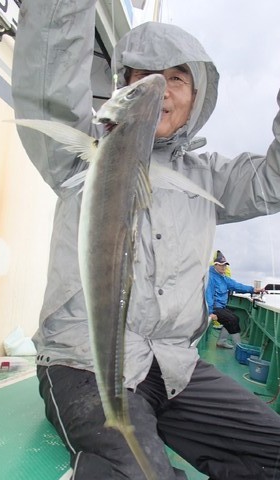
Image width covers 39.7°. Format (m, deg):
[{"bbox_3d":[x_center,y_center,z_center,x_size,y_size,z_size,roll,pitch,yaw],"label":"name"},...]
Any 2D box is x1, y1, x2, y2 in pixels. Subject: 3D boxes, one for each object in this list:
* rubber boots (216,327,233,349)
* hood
[{"bbox_3d":[1.182,1.356,5.400,0.270,0.290,0.105,-5,-9,34],"label":"rubber boots"},{"bbox_3d":[0.064,-0.377,0.930,0.250,0.280,0.250,-1,1,7],"label":"hood"}]

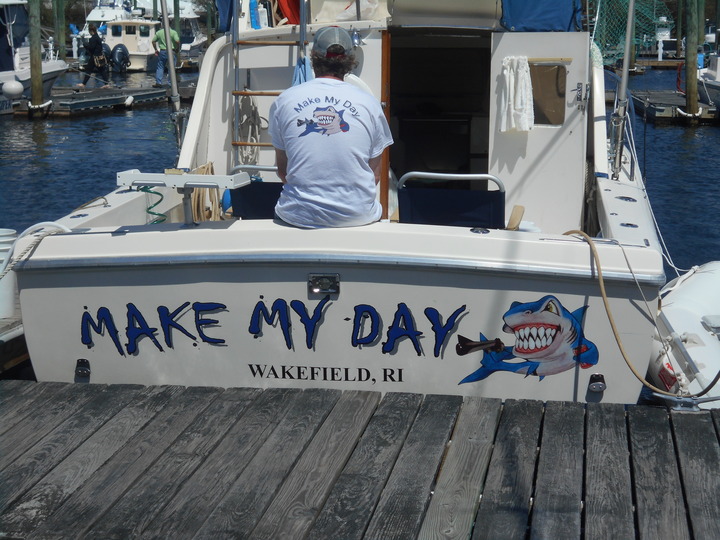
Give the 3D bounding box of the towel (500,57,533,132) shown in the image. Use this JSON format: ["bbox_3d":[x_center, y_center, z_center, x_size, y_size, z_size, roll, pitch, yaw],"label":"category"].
[{"bbox_3d":[0.868,-0.973,8.650,0.200,0.425,0.070,2,10,9],"label":"towel"}]

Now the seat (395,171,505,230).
[{"bbox_3d":[0.472,-0.067,7.538,0.570,0.860,0.500,2,10,10],"label":"seat"}]

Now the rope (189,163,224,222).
[{"bbox_3d":[-0.817,-0.391,8.300,0.200,0.400,0.130,2,10,9],"label":"rope"}]

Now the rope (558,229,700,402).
[{"bbox_3d":[1.094,0.157,6.395,0.561,0.544,0.728,2,10,9],"label":"rope"}]

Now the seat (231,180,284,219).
[{"bbox_3d":[-0.332,-0.115,7.808,0.570,0.860,0.500,2,10,10],"label":"seat"}]

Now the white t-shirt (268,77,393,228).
[{"bbox_3d":[-0.129,-0.531,7.050,0.540,0.650,0.310,1,10,6],"label":"white t-shirt"}]

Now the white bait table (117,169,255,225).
[{"bbox_3d":[-0.758,-0.315,6.774,0.514,0.241,0.321,1,10,8],"label":"white bait table"}]

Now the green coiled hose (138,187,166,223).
[{"bbox_3d":[-0.951,-0.300,7.150,0.128,0.170,0.110,2,10,9],"label":"green coiled hose"}]

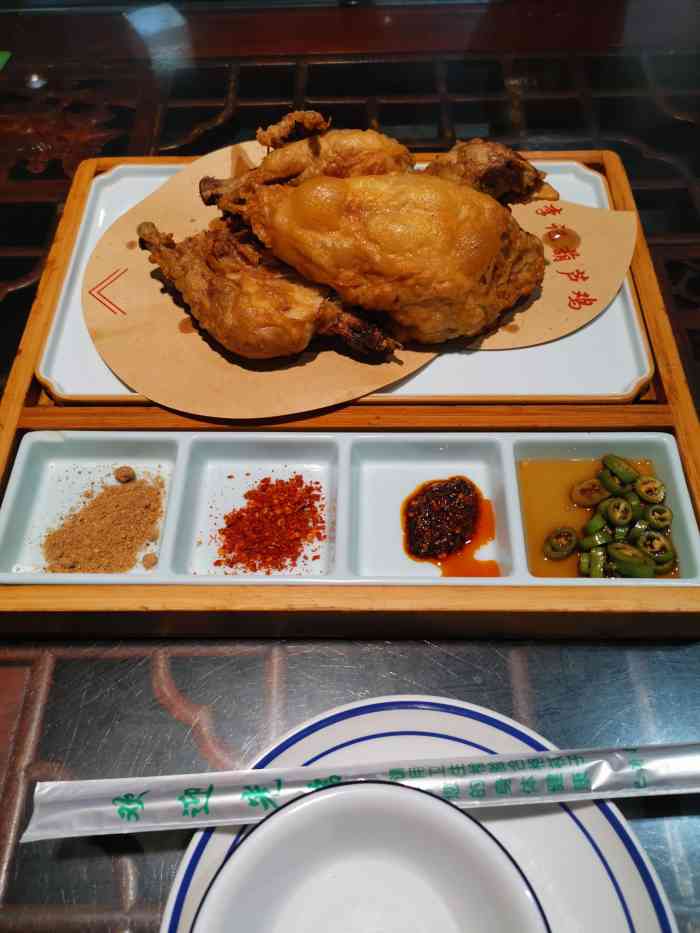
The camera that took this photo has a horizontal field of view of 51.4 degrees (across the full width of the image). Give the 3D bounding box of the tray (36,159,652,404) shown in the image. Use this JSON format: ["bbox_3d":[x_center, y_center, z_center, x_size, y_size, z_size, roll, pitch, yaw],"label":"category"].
[{"bbox_3d":[-0.003,-0.112,0.436,0.330,0.019,0.194,0,58,1],"label":"tray"}]

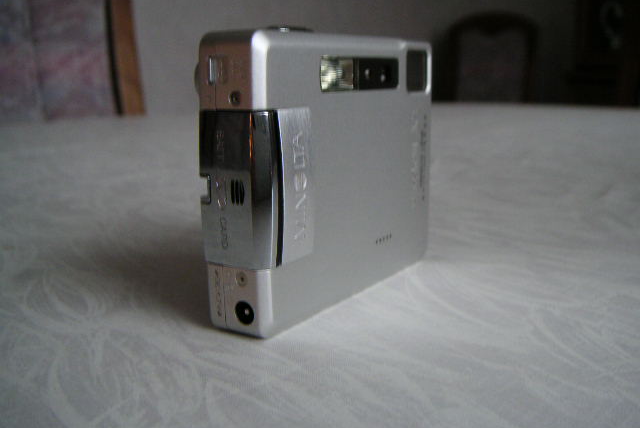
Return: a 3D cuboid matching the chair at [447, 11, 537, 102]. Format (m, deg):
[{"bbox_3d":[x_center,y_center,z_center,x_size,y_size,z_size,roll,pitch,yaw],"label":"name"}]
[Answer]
[{"bbox_3d":[0.690,-0.335,3.068,0.450,1.042,0.550,4,12,19],"label":"chair"}]

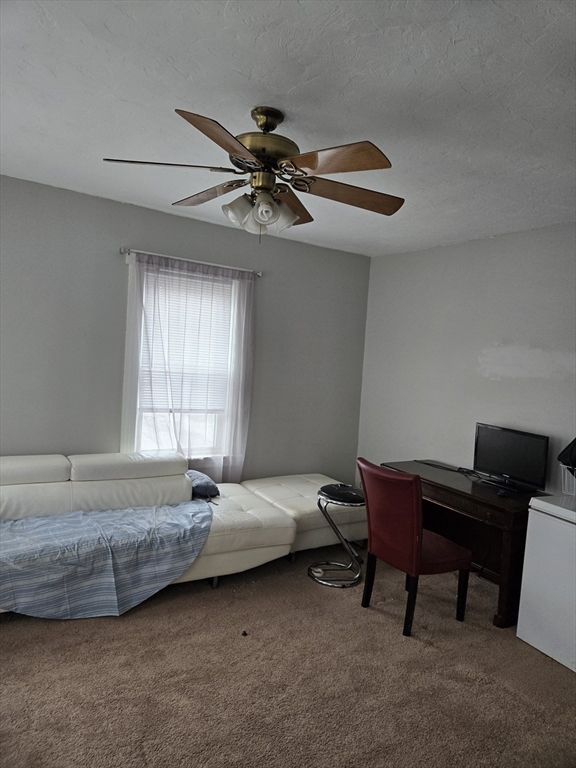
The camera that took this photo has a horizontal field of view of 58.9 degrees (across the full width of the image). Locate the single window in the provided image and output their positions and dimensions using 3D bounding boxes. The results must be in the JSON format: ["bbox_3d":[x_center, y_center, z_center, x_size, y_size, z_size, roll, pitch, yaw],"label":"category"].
[{"bbox_3d":[-0.834,-0.024,4.399,1.130,2.030,0.120,1,4,-34],"label":"single window"}]

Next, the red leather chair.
[{"bbox_3d":[0.834,1.017,3.327,0.555,0.975,0.475,1,4,-35],"label":"red leather chair"}]

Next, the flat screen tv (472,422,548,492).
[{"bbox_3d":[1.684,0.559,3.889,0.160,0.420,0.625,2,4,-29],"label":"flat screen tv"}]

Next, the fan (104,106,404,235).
[{"bbox_3d":[-0.114,-0.973,2.328,1.250,0.510,1.330,5,4,17],"label":"fan"}]

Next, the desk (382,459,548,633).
[{"bbox_3d":[1.344,1.123,3.945,0.640,0.754,1.335,2,4,-30],"label":"desk"}]

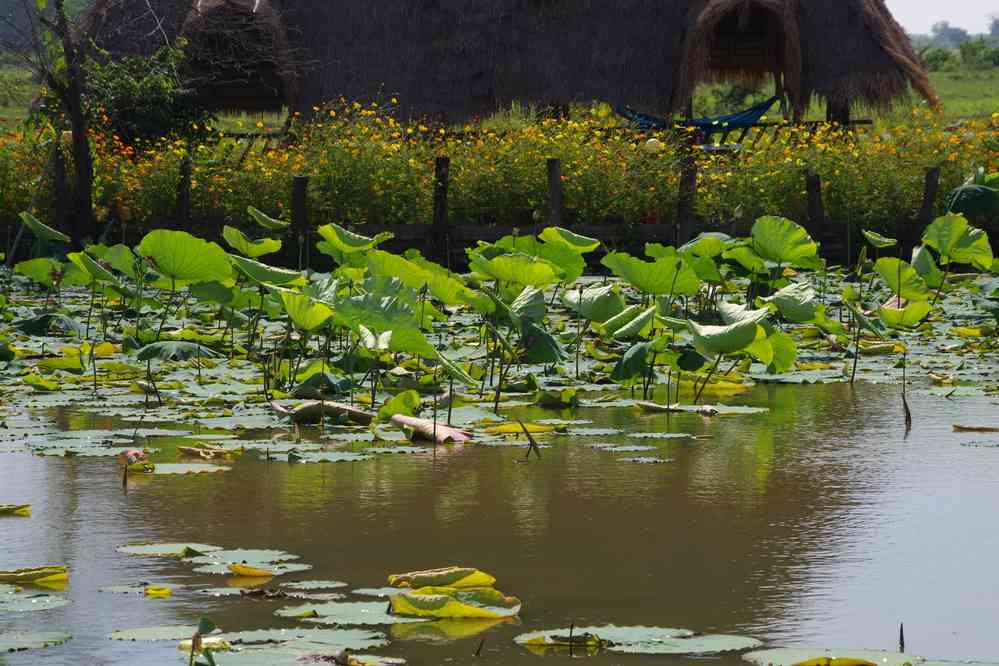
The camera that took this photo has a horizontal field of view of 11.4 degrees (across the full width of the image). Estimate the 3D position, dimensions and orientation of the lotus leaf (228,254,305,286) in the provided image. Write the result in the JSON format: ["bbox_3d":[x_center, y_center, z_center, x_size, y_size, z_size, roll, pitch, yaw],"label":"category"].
[{"bbox_3d":[-1.314,-0.352,28.161,0.428,0.172,0.380,0,3,0],"label":"lotus leaf"}]

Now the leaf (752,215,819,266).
[{"bbox_3d":[2.158,-0.693,37.817,0.516,0.379,0.420,0,3,0],"label":"leaf"}]

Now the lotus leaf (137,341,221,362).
[{"bbox_3d":[-1.596,0.092,24.835,0.418,0.100,0.376,0,3,0],"label":"lotus leaf"}]

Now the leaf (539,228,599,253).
[{"bbox_3d":[0.542,-0.724,38.688,0.480,0.202,0.420,0,3,0],"label":"leaf"}]

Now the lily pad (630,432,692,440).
[{"bbox_3d":[0.736,0.470,22.703,0.291,0.020,0.291,0,3,0],"label":"lily pad"}]

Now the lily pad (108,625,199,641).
[{"bbox_3d":[-1.168,1.028,17.259,0.365,0.030,0.404,0,3,0],"label":"lily pad"}]

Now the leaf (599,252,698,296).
[{"bbox_3d":[0.918,-0.353,30.169,0.592,0.250,0.503,0,3,0],"label":"leaf"}]

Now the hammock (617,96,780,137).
[{"bbox_3d":[2.391,-2.601,60.000,1.970,0.460,0.600,0,3,0],"label":"hammock"}]

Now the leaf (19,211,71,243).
[{"bbox_3d":[-3.003,-0.703,32.964,0.356,0.170,0.360,14,3,-1],"label":"leaf"}]

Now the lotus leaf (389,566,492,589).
[{"bbox_3d":[-0.218,0.919,18.782,0.399,0.071,0.270,0,3,0],"label":"lotus leaf"}]

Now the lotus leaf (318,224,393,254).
[{"bbox_3d":[-0.919,-0.597,31.880,0.472,0.170,0.416,0,3,0],"label":"lotus leaf"}]

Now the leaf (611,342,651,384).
[{"bbox_3d":[0.618,0.144,23.546,0.189,0.200,0.270,0,3,0],"label":"leaf"}]

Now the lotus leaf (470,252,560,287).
[{"bbox_3d":[0.098,-0.388,30.476,0.549,0.180,0.494,0,3,0],"label":"lotus leaf"}]

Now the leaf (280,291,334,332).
[{"bbox_3d":[-1.194,-0.134,31.072,0.335,0.262,0.340,0,3,0],"label":"leaf"}]

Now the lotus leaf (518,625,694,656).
[{"bbox_3d":[0.293,0.842,13.804,0.492,0.050,0.480,0,3,0],"label":"lotus leaf"}]

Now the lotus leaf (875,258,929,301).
[{"bbox_3d":[2.501,-0.332,31.001,0.348,0.250,0.306,0,3,0],"label":"lotus leaf"}]

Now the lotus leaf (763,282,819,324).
[{"bbox_3d":[1.674,-0.175,28.635,0.334,0.222,0.300,0,3,0],"label":"lotus leaf"}]

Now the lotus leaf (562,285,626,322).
[{"bbox_3d":[0.564,-0.175,29.671,0.380,0.210,0.350,0,3,0],"label":"lotus leaf"}]

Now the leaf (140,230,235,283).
[{"bbox_3d":[-2.181,-0.524,34.695,0.679,0.403,0.480,0,3,0],"label":"leaf"}]

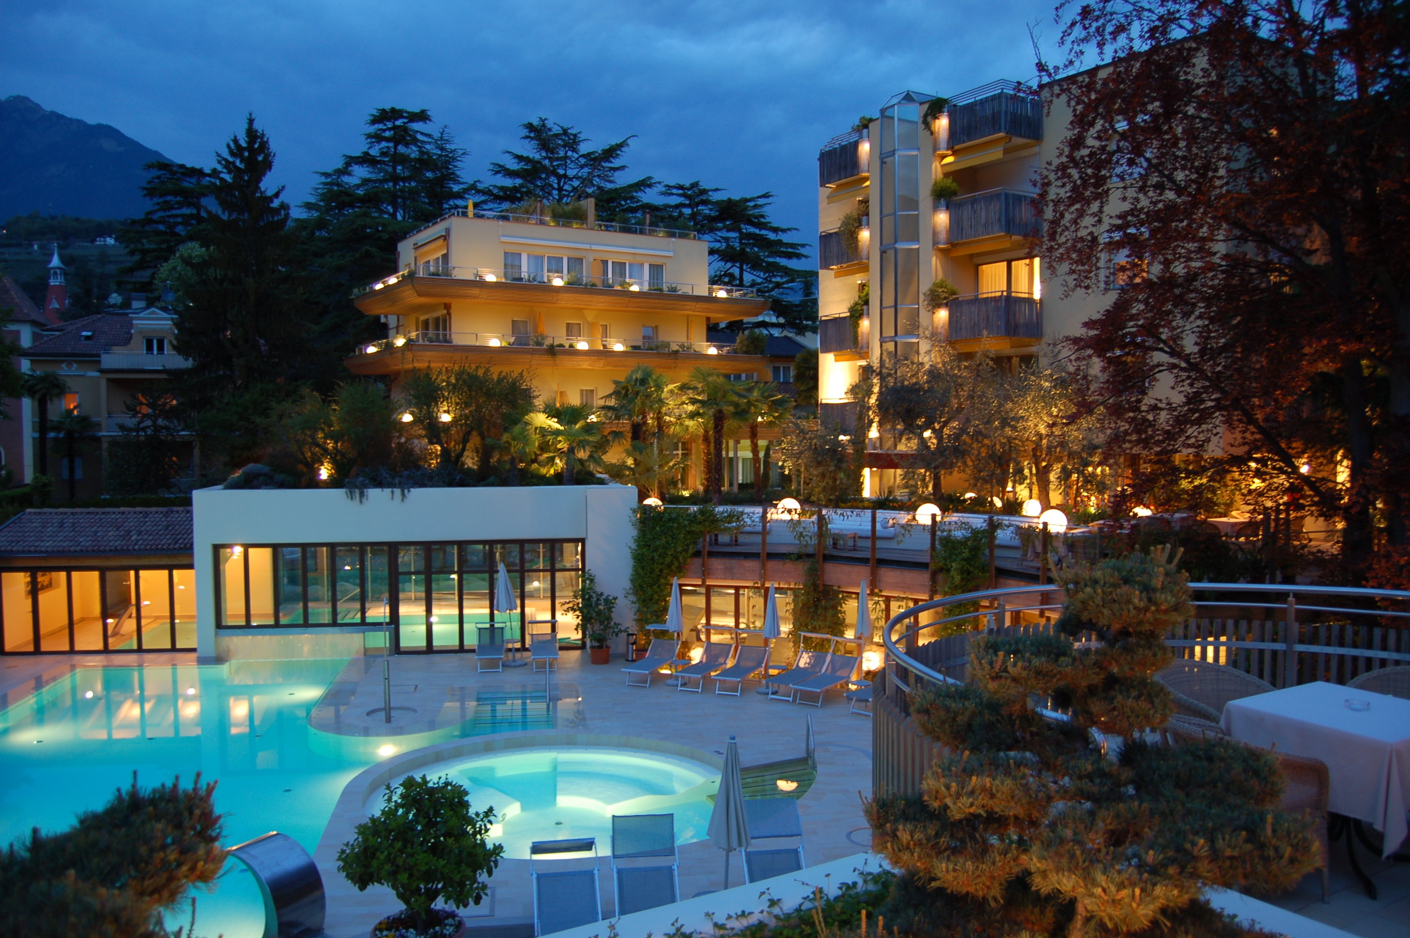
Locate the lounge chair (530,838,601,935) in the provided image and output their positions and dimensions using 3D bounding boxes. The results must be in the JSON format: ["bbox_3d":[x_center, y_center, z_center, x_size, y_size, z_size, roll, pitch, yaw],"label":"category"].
[{"bbox_3d":[-1.488,4.967,11.424,0.740,1.200,1.880,-1,3,-8],"label":"lounge chair"}]

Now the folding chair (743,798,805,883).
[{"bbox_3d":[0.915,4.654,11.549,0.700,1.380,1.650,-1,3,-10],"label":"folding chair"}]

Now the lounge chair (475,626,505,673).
[{"bbox_3d":[-5.345,4.429,26.231,0.690,0.900,1.800,-1,3,-8],"label":"lounge chair"}]

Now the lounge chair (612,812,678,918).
[{"bbox_3d":[-0.603,4.855,11.563,0.740,1.400,1.900,-1,3,-7],"label":"lounge chair"}]

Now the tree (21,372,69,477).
[{"bbox_3d":[-28.133,-1.528,45.116,1.800,5.300,1.800,-2,3,-32],"label":"tree"}]

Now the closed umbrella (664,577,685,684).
[{"bbox_3d":[-0.665,3.720,24.358,0.500,2.440,0.500,0,3,0],"label":"closed umbrella"}]

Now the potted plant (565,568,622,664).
[{"bbox_3d":[-2.744,3.691,26.451,1.400,2.320,1.250,-1,3,-7],"label":"potted plant"}]

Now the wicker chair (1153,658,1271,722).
[{"bbox_3d":[2.904,1.502,5.881,0.620,0.800,0.620,-2,3,-29],"label":"wicker chair"}]

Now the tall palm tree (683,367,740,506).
[{"bbox_3d":[0.222,-1.002,33.096,1.800,4.400,1.800,0,3,0],"label":"tall palm tree"}]

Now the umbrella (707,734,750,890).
[{"bbox_3d":[0.268,4.294,12.090,0.500,2.460,0.500,0,3,0],"label":"umbrella"}]

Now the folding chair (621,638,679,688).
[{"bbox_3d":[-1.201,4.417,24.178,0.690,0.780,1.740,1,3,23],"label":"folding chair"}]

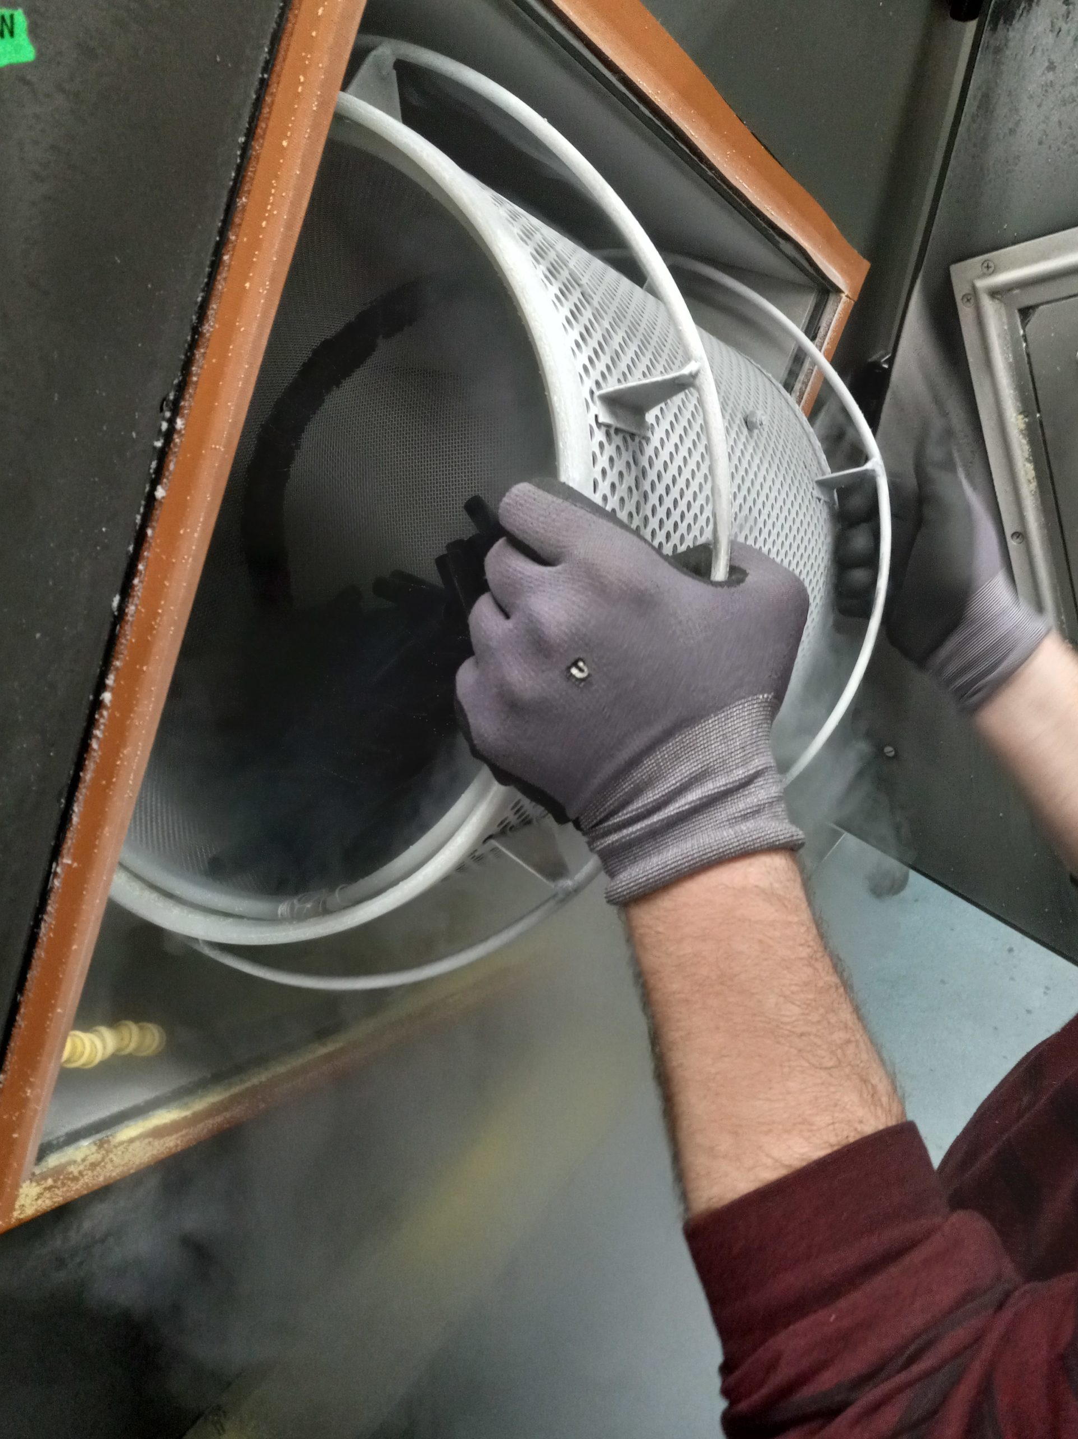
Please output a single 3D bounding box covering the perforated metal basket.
[{"bbox_3d":[-0.048,-0.097,0.641,0.410,0.410,0.405,27,17,23],"label":"perforated metal basket"}]

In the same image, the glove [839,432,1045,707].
[{"bbox_3d":[0.260,-0.099,0.725,0.125,0.170,0.100,-21,3,19],"label":"glove"}]

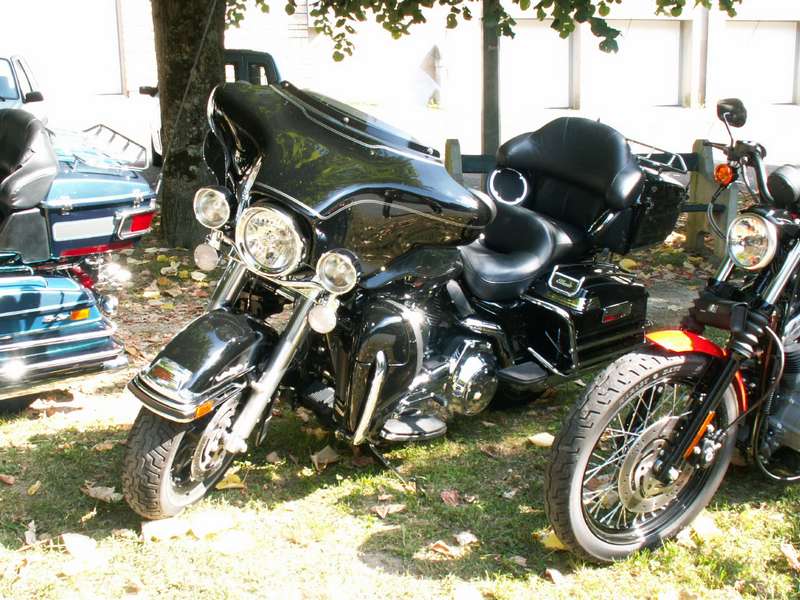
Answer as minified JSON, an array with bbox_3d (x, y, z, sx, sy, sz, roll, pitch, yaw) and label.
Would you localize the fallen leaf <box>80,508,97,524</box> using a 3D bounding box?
[{"bbox_3d":[-0.993,0.690,3.093,0.055,0.028,0.070,-5,11,-18],"label":"fallen leaf"}]

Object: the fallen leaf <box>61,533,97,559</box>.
[{"bbox_3d":[-0.913,0.697,2.757,0.105,0.035,0.110,-1,10,0],"label":"fallen leaf"}]

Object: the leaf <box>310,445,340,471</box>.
[{"bbox_3d":[-0.267,0.562,3.470,0.104,0.051,0.102,-2,14,-5],"label":"leaf"}]

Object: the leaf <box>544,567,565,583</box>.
[{"bbox_3d":[0.415,0.737,2.605,0.055,0.022,0.055,0,10,9],"label":"leaf"}]

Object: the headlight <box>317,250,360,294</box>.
[{"bbox_3d":[-0.159,-0.084,2.672,0.122,0.122,0.085,26,30,14],"label":"headlight"}]

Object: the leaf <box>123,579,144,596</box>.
[{"bbox_3d":[-0.732,0.789,2.664,0.055,0.016,0.052,-5,15,-17],"label":"leaf"}]

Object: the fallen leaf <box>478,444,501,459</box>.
[{"bbox_3d":[0.324,0.549,3.515,0.080,0.025,0.075,-1,10,0],"label":"fallen leaf"}]

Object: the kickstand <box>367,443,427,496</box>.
[{"bbox_3d":[-0.024,0.578,3.340,0.270,0.150,0.060,7,13,39],"label":"kickstand"}]

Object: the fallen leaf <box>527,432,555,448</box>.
[{"bbox_3d":[0.538,0.526,3.638,0.124,0.026,0.075,2,14,9],"label":"fallen leaf"}]

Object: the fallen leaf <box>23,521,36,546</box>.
[{"bbox_3d":[-1.073,0.676,2.810,0.045,0.065,0.050,-1,10,0],"label":"fallen leaf"}]

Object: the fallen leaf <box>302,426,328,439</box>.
[{"bbox_3d":[-0.338,0.530,3.884,0.100,0.020,0.090,-3,10,-5],"label":"fallen leaf"}]

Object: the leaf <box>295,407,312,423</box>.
[{"bbox_3d":[-0.389,0.461,3.909,0.070,0.035,0.079,-2,14,-6],"label":"leaf"}]

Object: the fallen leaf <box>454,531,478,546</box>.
[{"bbox_3d":[0.200,0.716,2.913,0.071,0.020,0.058,1,14,4],"label":"fallen leaf"}]

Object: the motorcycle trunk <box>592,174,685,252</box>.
[{"bbox_3d":[0.809,-0.459,4.101,0.450,0.330,0.570,-10,23,-43],"label":"motorcycle trunk"}]

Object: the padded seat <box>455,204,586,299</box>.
[{"bbox_3d":[0.429,-0.205,3.895,0.650,0.280,0.380,-12,26,-44],"label":"padded seat"}]

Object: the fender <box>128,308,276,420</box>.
[{"bbox_3d":[-0.554,0.190,2.893,0.215,0.330,0.620,25,16,12],"label":"fender"}]

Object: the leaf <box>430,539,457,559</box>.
[{"bbox_3d":[0.121,0.691,2.700,0.075,0.030,0.075,-1,10,0],"label":"leaf"}]

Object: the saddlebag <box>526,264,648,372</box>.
[{"bbox_3d":[0.767,0.063,3.910,0.530,0.320,0.250,-12,26,-44],"label":"saddlebag"}]

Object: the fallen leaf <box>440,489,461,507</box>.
[{"bbox_3d":[0.165,0.644,3.165,0.066,0.025,0.085,-1,10,3],"label":"fallen leaf"}]

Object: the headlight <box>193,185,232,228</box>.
[{"bbox_3d":[-0.523,-0.271,2.792,0.122,0.122,0.085,26,30,14],"label":"headlight"}]

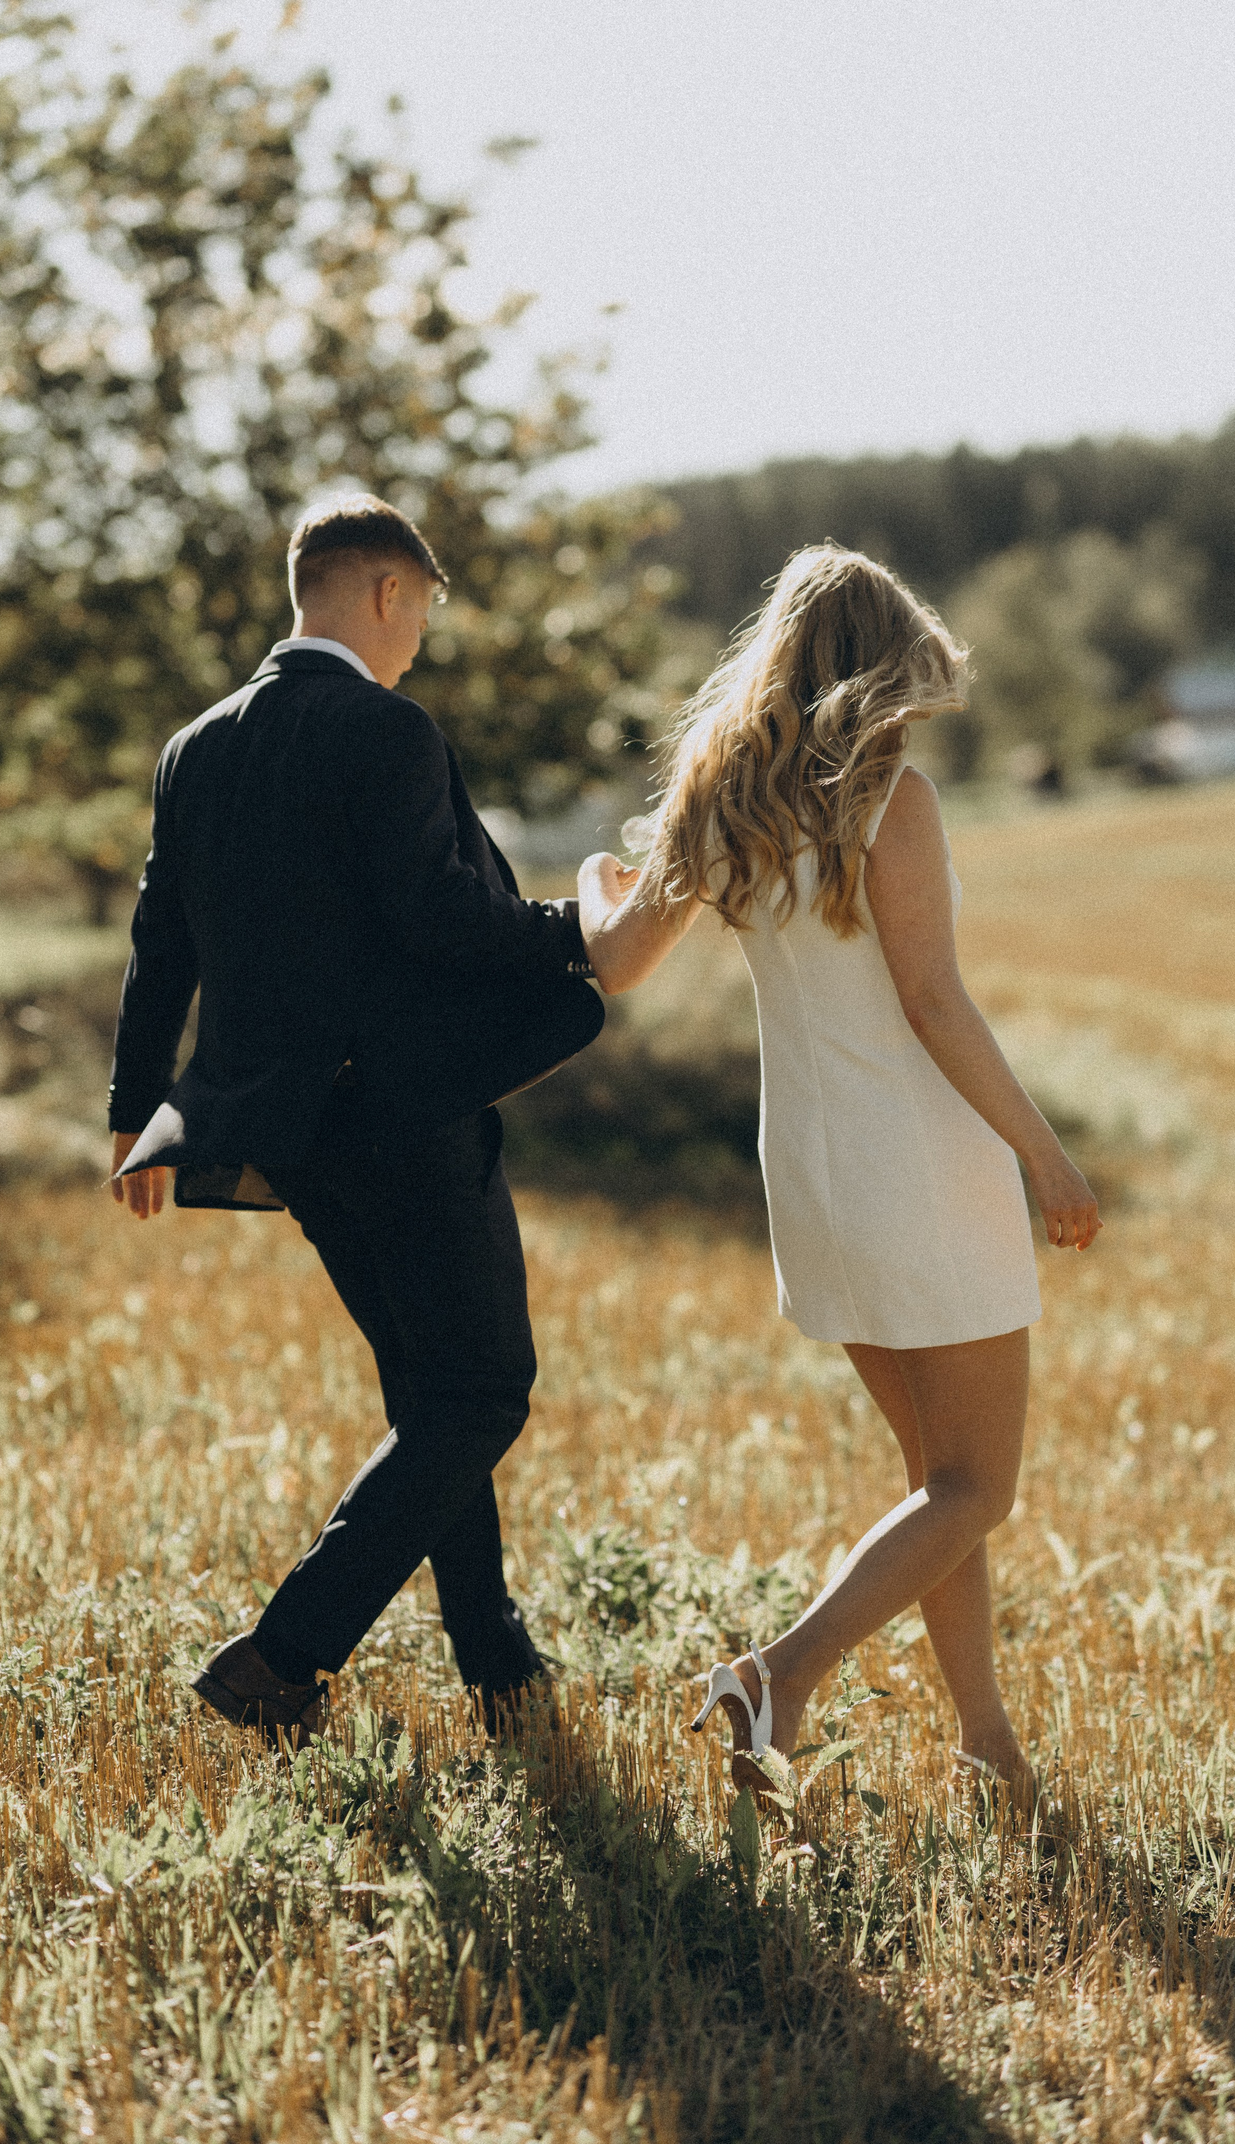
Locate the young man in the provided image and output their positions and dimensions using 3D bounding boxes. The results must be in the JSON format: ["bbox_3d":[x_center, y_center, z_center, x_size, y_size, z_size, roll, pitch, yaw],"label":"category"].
[{"bbox_3d":[-0.360,0.074,7.080,0.710,1.750,0.590,-3,4,-44],"label":"young man"}]

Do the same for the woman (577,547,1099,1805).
[{"bbox_3d":[0.280,0.142,6.750,0.700,1.670,0.590,-3,4,-42],"label":"woman"}]

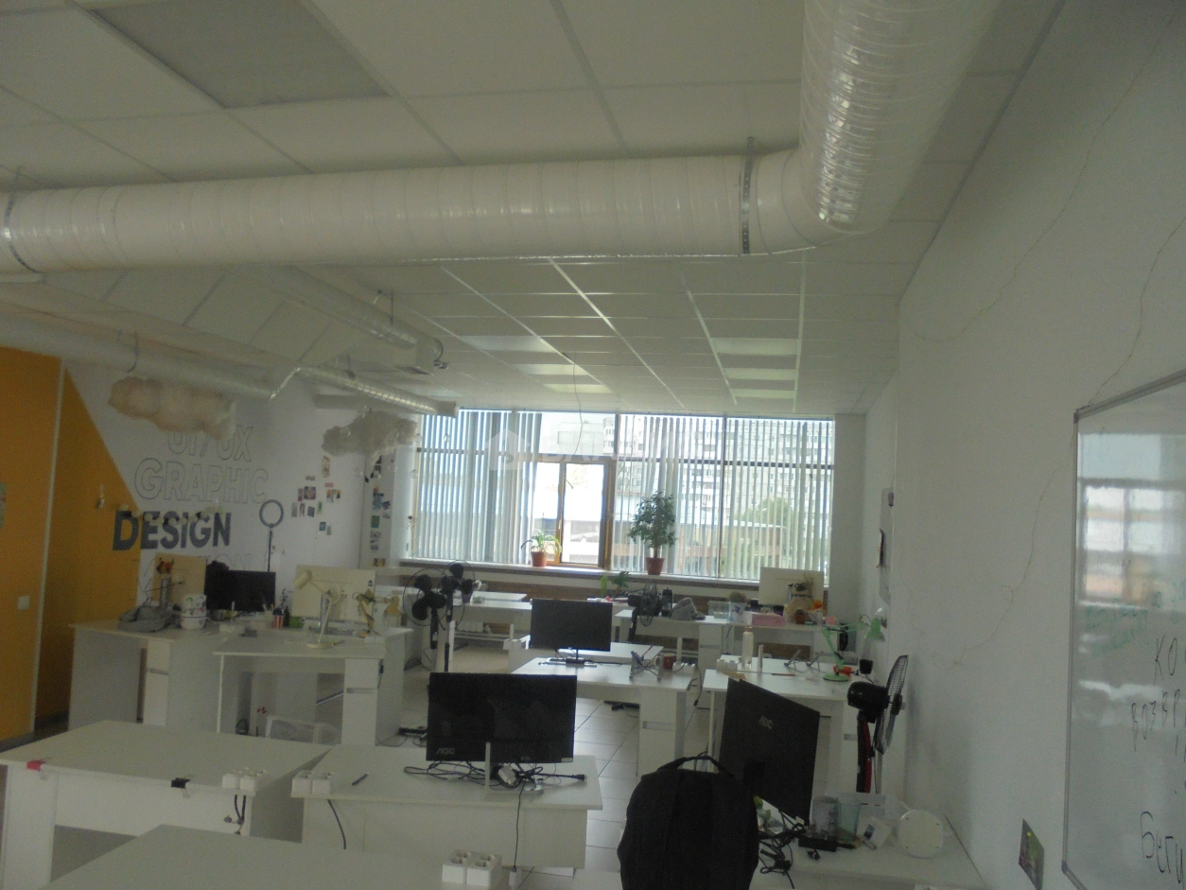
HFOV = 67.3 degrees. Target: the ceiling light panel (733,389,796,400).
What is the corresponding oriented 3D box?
[{"bbox_3d":[1.646,-0.525,8.606,0.600,0.060,0.600,2,-4,12],"label":"ceiling light panel"}]

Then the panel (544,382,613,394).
[{"bbox_3d":[-0.113,-0.570,8.961,0.600,0.030,0.600,2,-4,12],"label":"panel"}]

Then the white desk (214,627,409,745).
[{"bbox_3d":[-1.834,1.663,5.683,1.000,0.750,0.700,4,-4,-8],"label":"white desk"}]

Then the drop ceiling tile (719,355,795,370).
[{"bbox_3d":[1.264,-0.651,6.851,0.600,0.020,0.600,2,-4,12],"label":"drop ceiling tile"}]

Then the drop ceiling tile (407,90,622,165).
[{"bbox_3d":[-0.212,-0.995,2.832,0.600,0.020,0.600,2,-4,12],"label":"drop ceiling tile"}]

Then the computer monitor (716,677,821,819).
[{"bbox_3d":[0.531,0.985,2.816,0.180,0.390,0.540,5,-4,-20],"label":"computer monitor"}]

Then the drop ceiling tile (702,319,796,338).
[{"bbox_3d":[1.010,-0.748,5.682,0.600,0.020,0.600,2,-4,12],"label":"drop ceiling tile"}]

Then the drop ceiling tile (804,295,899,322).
[{"bbox_3d":[1.456,-0.761,4.908,0.600,0.020,0.600,2,-4,12],"label":"drop ceiling tile"}]

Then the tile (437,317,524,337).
[{"bbox_3d":[-0.747,-0.810,6.039,0.600,0.020,0.600,2,-4,12],"label":"tile"}]

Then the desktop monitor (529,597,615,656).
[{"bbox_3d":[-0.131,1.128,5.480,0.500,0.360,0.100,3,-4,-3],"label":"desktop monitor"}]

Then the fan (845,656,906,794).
[{"bbox_3d":[1.071,1.418,3.550,0.430,1.180,0.450,2,-4,11],"label":"fan"}]

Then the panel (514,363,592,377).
[{"bbox_3d":[-0.365,-0.686,7.824,0.600,0.060,0.600,2,-4,12],"label":"panel"}]

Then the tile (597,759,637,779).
[{"bbox_3d":[0.264,2.171,5.918,0.400,0.010,0.400,2,-4,12],"label":"tile"}]

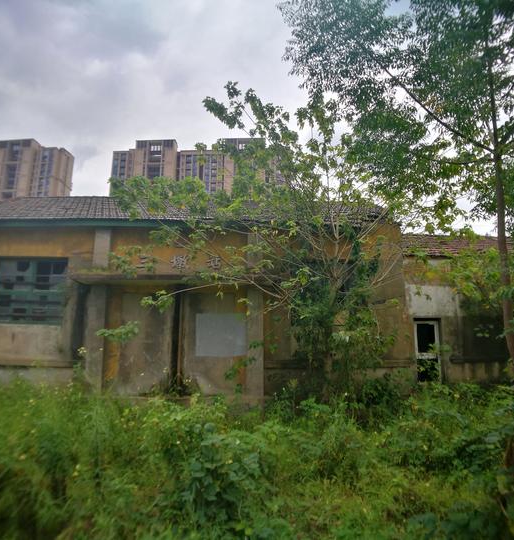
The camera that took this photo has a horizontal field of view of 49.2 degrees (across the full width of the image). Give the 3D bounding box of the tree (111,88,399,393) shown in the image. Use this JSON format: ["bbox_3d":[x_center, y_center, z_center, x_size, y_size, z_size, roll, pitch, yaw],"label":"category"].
[{"bbox_3d":[0.030,-0.750,12.000,6.200,6.700,5.000,0,-12,0],"label":"tree"}]

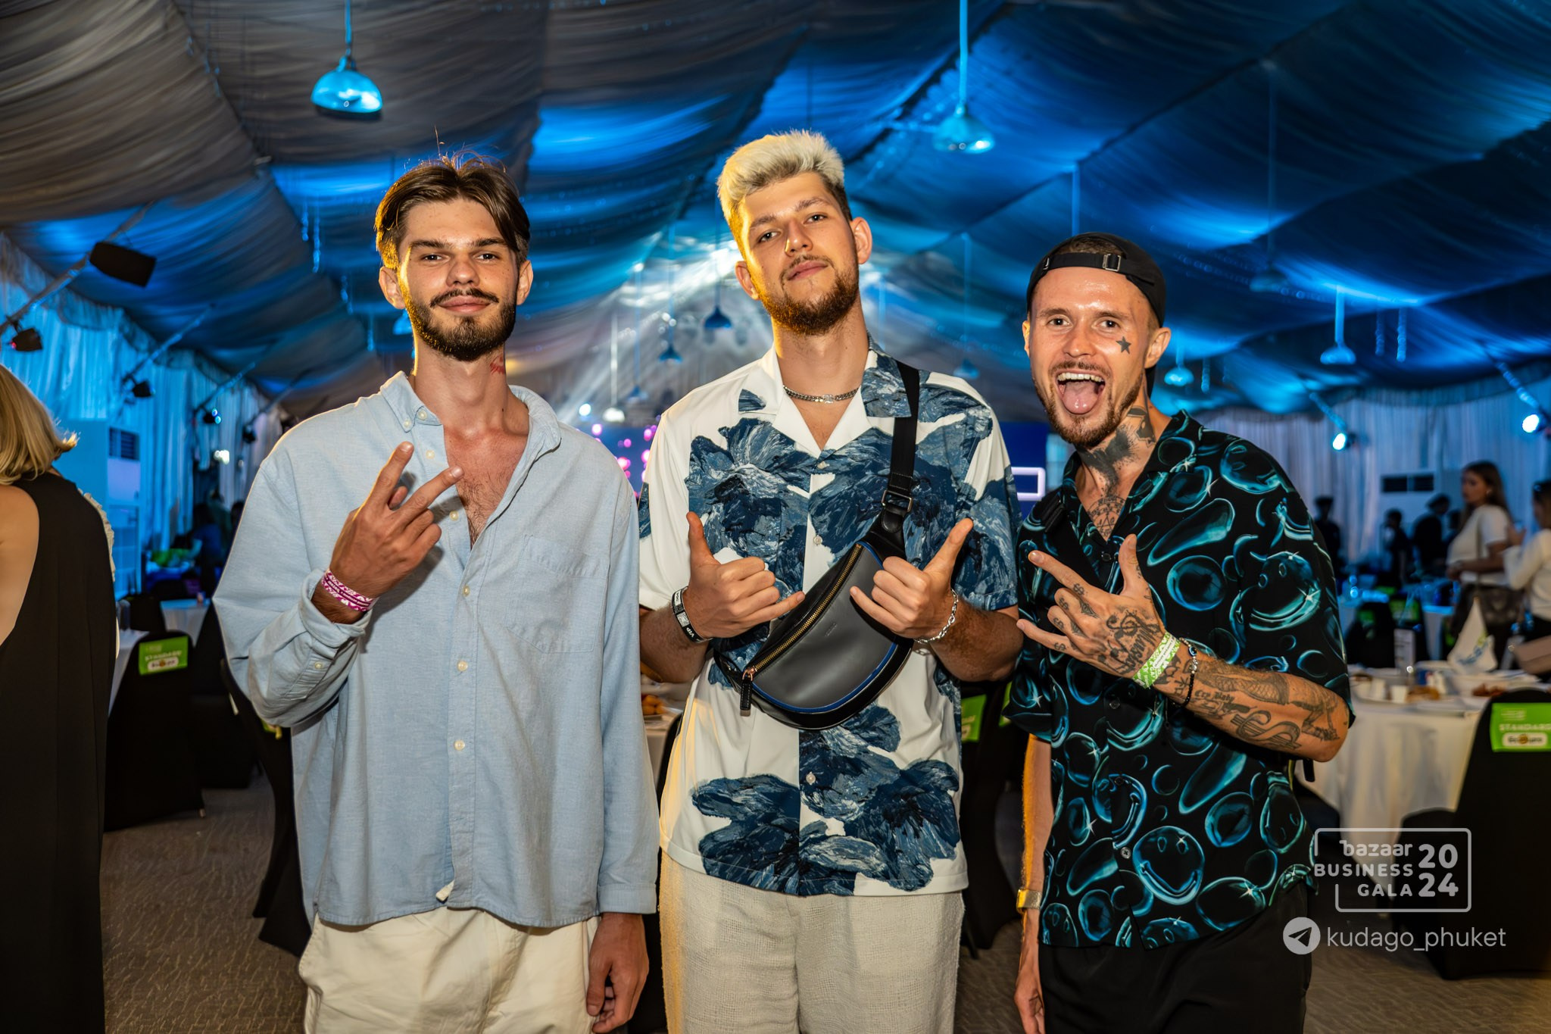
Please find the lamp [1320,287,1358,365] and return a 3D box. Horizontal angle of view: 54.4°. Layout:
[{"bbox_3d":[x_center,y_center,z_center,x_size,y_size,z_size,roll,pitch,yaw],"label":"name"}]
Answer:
[{"bbox_3d":[7.470,-2.516,20.000,0.460,1.000,0.460,0,0,0],"label":"lamp"}]

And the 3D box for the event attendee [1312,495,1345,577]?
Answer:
[{"bbox_3d":[7.416,0.572,20.300,0.500,1.720,0.340,0,0,18],"label":"event attendee"}]

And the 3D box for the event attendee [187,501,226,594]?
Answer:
[{"bbox_3d":[-6.402,0.633,17.000,0.500,1.590,0.480,0,0,30],"label":"event attendee"}]

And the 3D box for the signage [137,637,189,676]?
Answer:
[{"bbox_3d":[-2.859,0.649,7.050,0.220,0.155,0.015,0,0,-38],"label":"signage"}]

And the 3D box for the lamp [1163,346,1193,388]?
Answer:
[{"bbox_3d":[6.477,-2.422,24.200,0.460,0.680,0.460,0,0,0],"label":"lamp"}]

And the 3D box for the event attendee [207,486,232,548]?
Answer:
[{"bbox_3d":[-6.641,0.531,18.000,0.400,1.800,0.470,0,0,-12],"label":"event attendee"}]

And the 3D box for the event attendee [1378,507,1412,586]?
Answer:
[{"bbox_3d":[8.223,0.655,20.000,0.420,1.550,0.460,0,0,-24],"label":"event attendee"}]

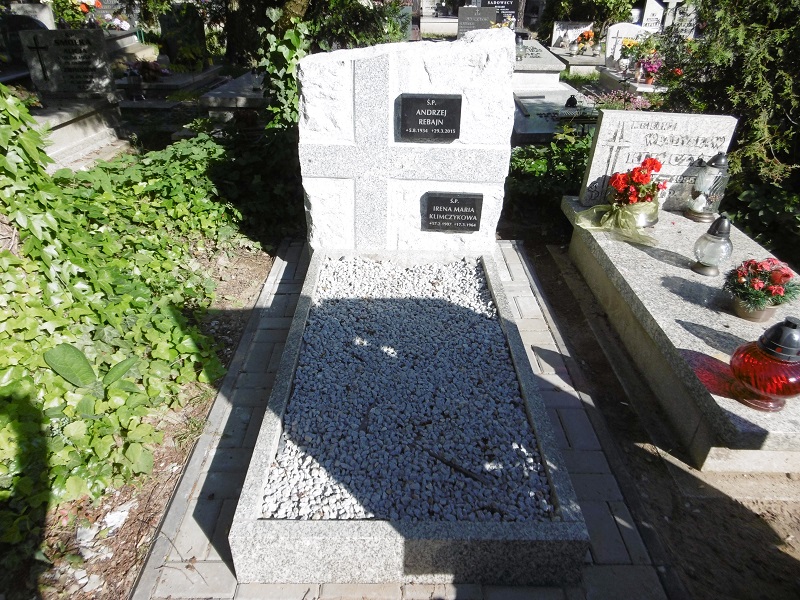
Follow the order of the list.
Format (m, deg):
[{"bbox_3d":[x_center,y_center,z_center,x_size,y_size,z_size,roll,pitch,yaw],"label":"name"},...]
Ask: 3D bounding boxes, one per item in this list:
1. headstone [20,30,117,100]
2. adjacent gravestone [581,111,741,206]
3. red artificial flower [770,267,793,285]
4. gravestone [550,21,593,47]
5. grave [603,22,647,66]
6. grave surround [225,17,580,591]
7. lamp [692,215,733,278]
[{"bbox_3d":[-2.882,-2.066,4.857,0.690,0.570,0.100,-2,31,-4],"label":"headstone"},{"bbox_3d":[1.352,-0.736,2.942,0.660,0.505,0.080,3,31,4],"label":"adjacent gravestone"},{"bbox_3d":[1.439,-0.090,2.094,0.080,0.065,0.080,11,33,17],"label":"red artificial flower"},{"bbox_3d":[2.732,-4.204,8.770,0.620,0.380,0.090,2,31,3],"label":"gravestone"},{"bbox_3d":[3.019,-3.292,7.160,0.680,0.520,0.100,3,31,4],"label":"grave"},{"bbox_3d":[0.028,-0.217,1.901,0.920,1.160,1.780,0,31,0],"label":"grave surround"},{"bbox_3d":[1.337,-0.236,2.354,0.145,0.250,0.145,0,31,0],"label":"lamp"}]

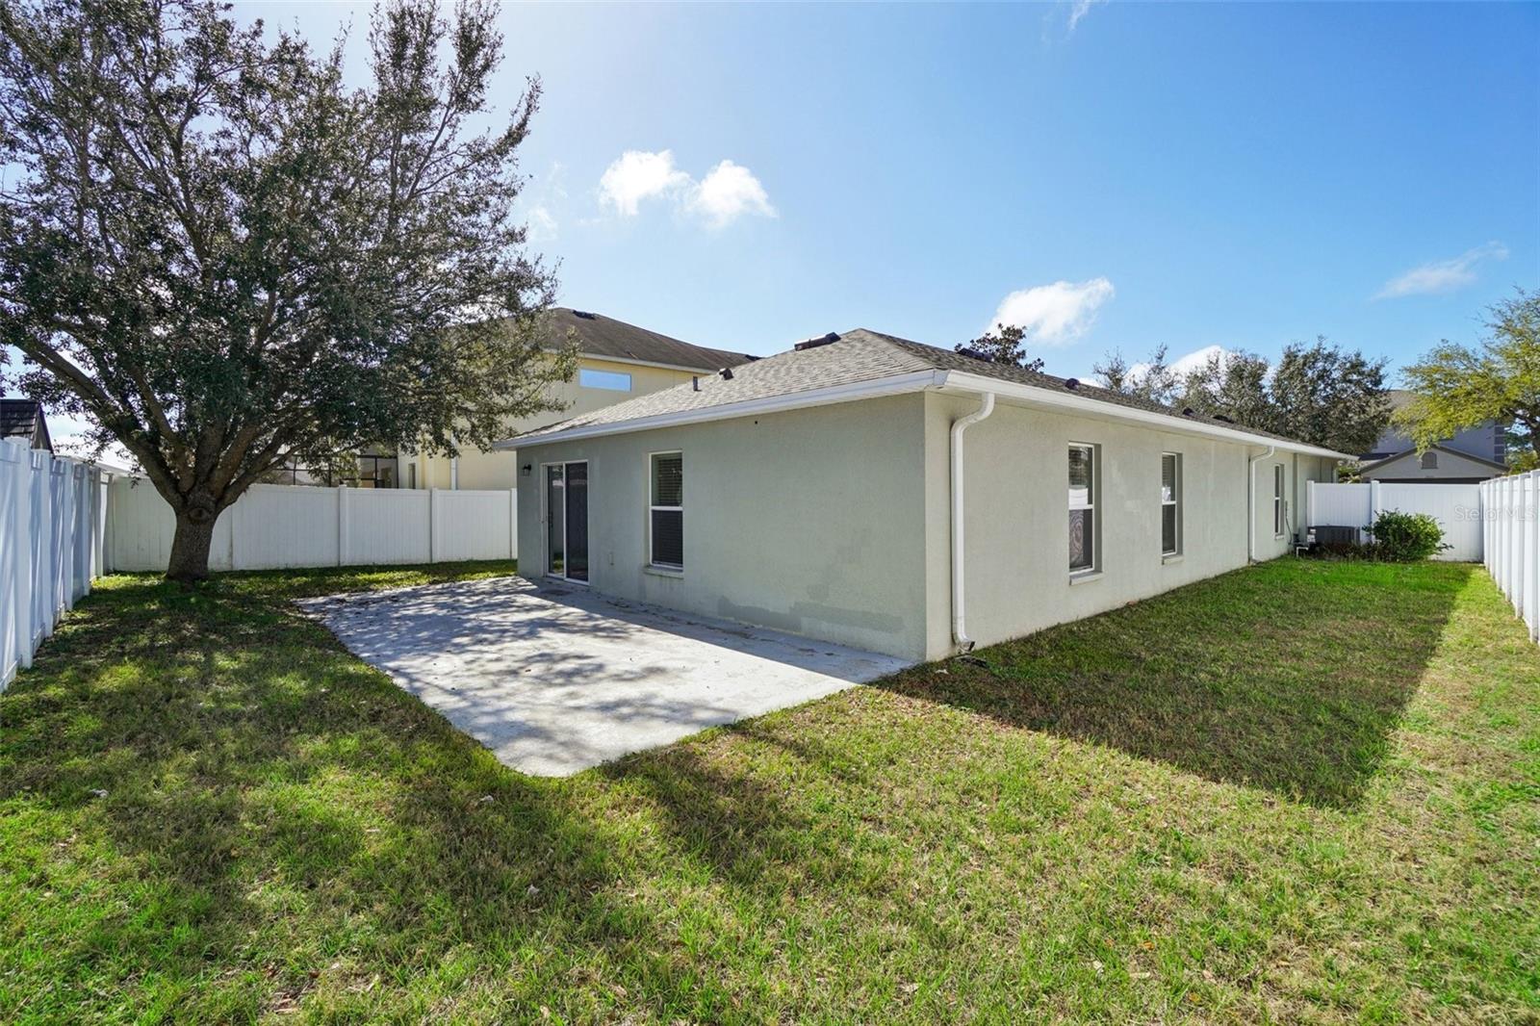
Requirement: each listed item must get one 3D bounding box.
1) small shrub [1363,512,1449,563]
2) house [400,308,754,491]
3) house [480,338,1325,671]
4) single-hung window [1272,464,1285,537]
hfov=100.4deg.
[{"bbox_3d":[14.410,0.545,14.535,1.300,1.160,1.300,-2,3,-41],"label":"small shrub"},{"bbox_3d":[-5.338,-3.464,26.180,18.100,8.500,11.600,-2,3,-41],"label":"house"},{"bbox_3d":[6.586,-1.385,16.641,23.284,4.681,10.472,-2,3,-41],"label":"house"},{"bbox_3d":[11.777,-0.311,14.915,0.940,1.600,0.120,-2,3,-41],"label":"single-hung window"}]

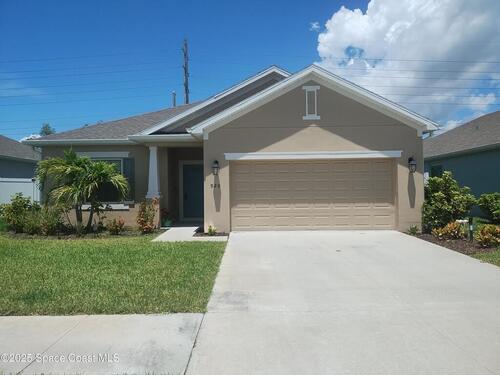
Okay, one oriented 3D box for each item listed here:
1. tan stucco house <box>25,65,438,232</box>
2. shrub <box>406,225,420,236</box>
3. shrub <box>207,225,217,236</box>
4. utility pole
[{"bbox_3d":[-1.150,-1.740,18.100,12.750,5.870,16.300,-1,1,-1],"label":"tan stucco house"},{"bbox_3d":[4.692,1.227,10.350,0.360,0.330,0.340,-1,1,-1],"label":"shrub"},{"bbox_3d":[-1.089,1.232,10.350,0.280,0.320,0.270,-1,1,-1],"label":"shrub"},{"bbox_3d":[-8.174,-9.176,47.000,0.550,20.300,0.500,-1,1,-1],"label":"utility pole"}]

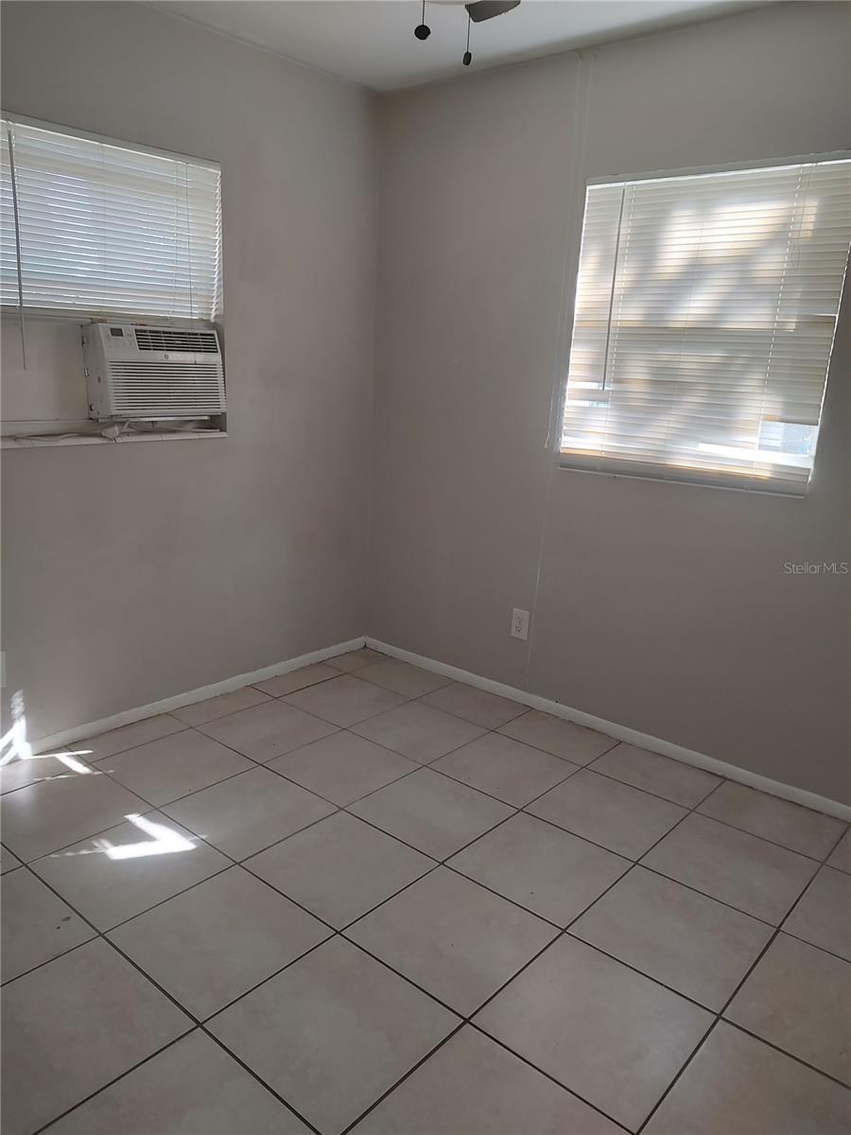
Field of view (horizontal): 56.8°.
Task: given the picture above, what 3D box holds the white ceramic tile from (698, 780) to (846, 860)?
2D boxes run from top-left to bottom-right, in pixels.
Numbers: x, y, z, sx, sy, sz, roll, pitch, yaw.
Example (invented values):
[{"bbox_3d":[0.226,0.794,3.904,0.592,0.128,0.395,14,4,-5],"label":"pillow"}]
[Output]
[{"bbox_3d":[1.150,0.838,2.627,0.398,0.010,0.305,14,17,38],"label":"white ceramic tile"}]

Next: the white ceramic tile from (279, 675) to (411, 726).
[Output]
[{"bbox_3d":[-0.331,0.560,3.306,0.396,0.010,0.396,14,17,38],"label":"white ceramic tile"}]

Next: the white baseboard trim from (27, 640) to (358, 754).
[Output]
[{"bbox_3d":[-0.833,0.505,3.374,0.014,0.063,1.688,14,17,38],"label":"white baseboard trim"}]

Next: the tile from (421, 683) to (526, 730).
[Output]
[{"bbox_3d":[0.214,0.602,3.405,0.402,0.010,0.324,14,17,38],"label":"tile"}]

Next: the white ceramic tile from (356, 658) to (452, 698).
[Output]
[{"bbox_3d":[-0.098,0.508,3.575,0.396,0.010,0.312,14,17,38],"label":"white ceramic tile"}]

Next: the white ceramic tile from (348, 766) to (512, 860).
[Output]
[{"bbox_3d":[0.021,0.774,2.507,0.396,0.010,0.396,14,17,38],"label":"white ceramic tile"}]

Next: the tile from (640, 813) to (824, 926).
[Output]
[{"bbox_3d":[0.912,0.891,2.365,0.402,0.010,0.402,14,17,38],"label":"tile"}]

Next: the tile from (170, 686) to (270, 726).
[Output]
[{"bbox_3d":[-0.829,0.579,3.257,0.179,0.010,0.402,14,17,38],"label":"tile"}]

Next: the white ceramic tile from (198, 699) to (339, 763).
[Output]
[{"bbox_3d":[-0.602,0.636,3.073,0.402,0.010,0.402,14,17,38],"label":"white ceramic tile"}]

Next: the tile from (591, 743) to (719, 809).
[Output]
[{"bbox_3d":[0.833,0.760,2.890,0.402,0.010,0.306,14,17,38],"label":"tile"}]

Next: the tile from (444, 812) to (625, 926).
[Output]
[{"bbox_3d":[0.327,0.852,2.258,0.396,0.010,0.396,14,17,38],"label":"tile"}]

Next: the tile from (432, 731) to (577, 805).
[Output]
[{"bbox_3d":[0.290,0.731,2.865,0.398,0.010,0.398,14,17,38],"label":"tile"}]

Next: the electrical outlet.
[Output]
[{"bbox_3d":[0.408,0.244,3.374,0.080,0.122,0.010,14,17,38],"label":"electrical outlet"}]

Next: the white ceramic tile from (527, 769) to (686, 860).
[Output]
[{"bbox_3d":[0.599,0.813,2.619,0.402,0.010,0.402,14,17,38],"label":"white ceramic tile"}]

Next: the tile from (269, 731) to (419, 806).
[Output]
[{"bbox_3d":[-0.285,0.696,2.756,0.396,0.010,0.396,14,17,38],"label":"tile"}]

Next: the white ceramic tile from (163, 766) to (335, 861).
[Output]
[{"bbox_3d":[-0.555,0.774,2.511,0.402,0.010,0.402,14,17,38],"label":"white ceramic tile"}]

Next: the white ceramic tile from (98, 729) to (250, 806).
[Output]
[{"bbox_3d":[-0.875,0.692,2.748,0.398,0.010,0.398,14,17,38],"label":"white ceramic tile"}]

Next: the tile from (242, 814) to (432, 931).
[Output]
[{"bbox_3d":[-0.238,0.832,2.206,0.396,0.010,0.396,14,17,38],"label":"tile"}]

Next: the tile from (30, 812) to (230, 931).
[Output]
[{"bbox_3d":[-0.819,0.833,2.204,0.402,0.010,0.402,14,17,38],"label":"tile"}]

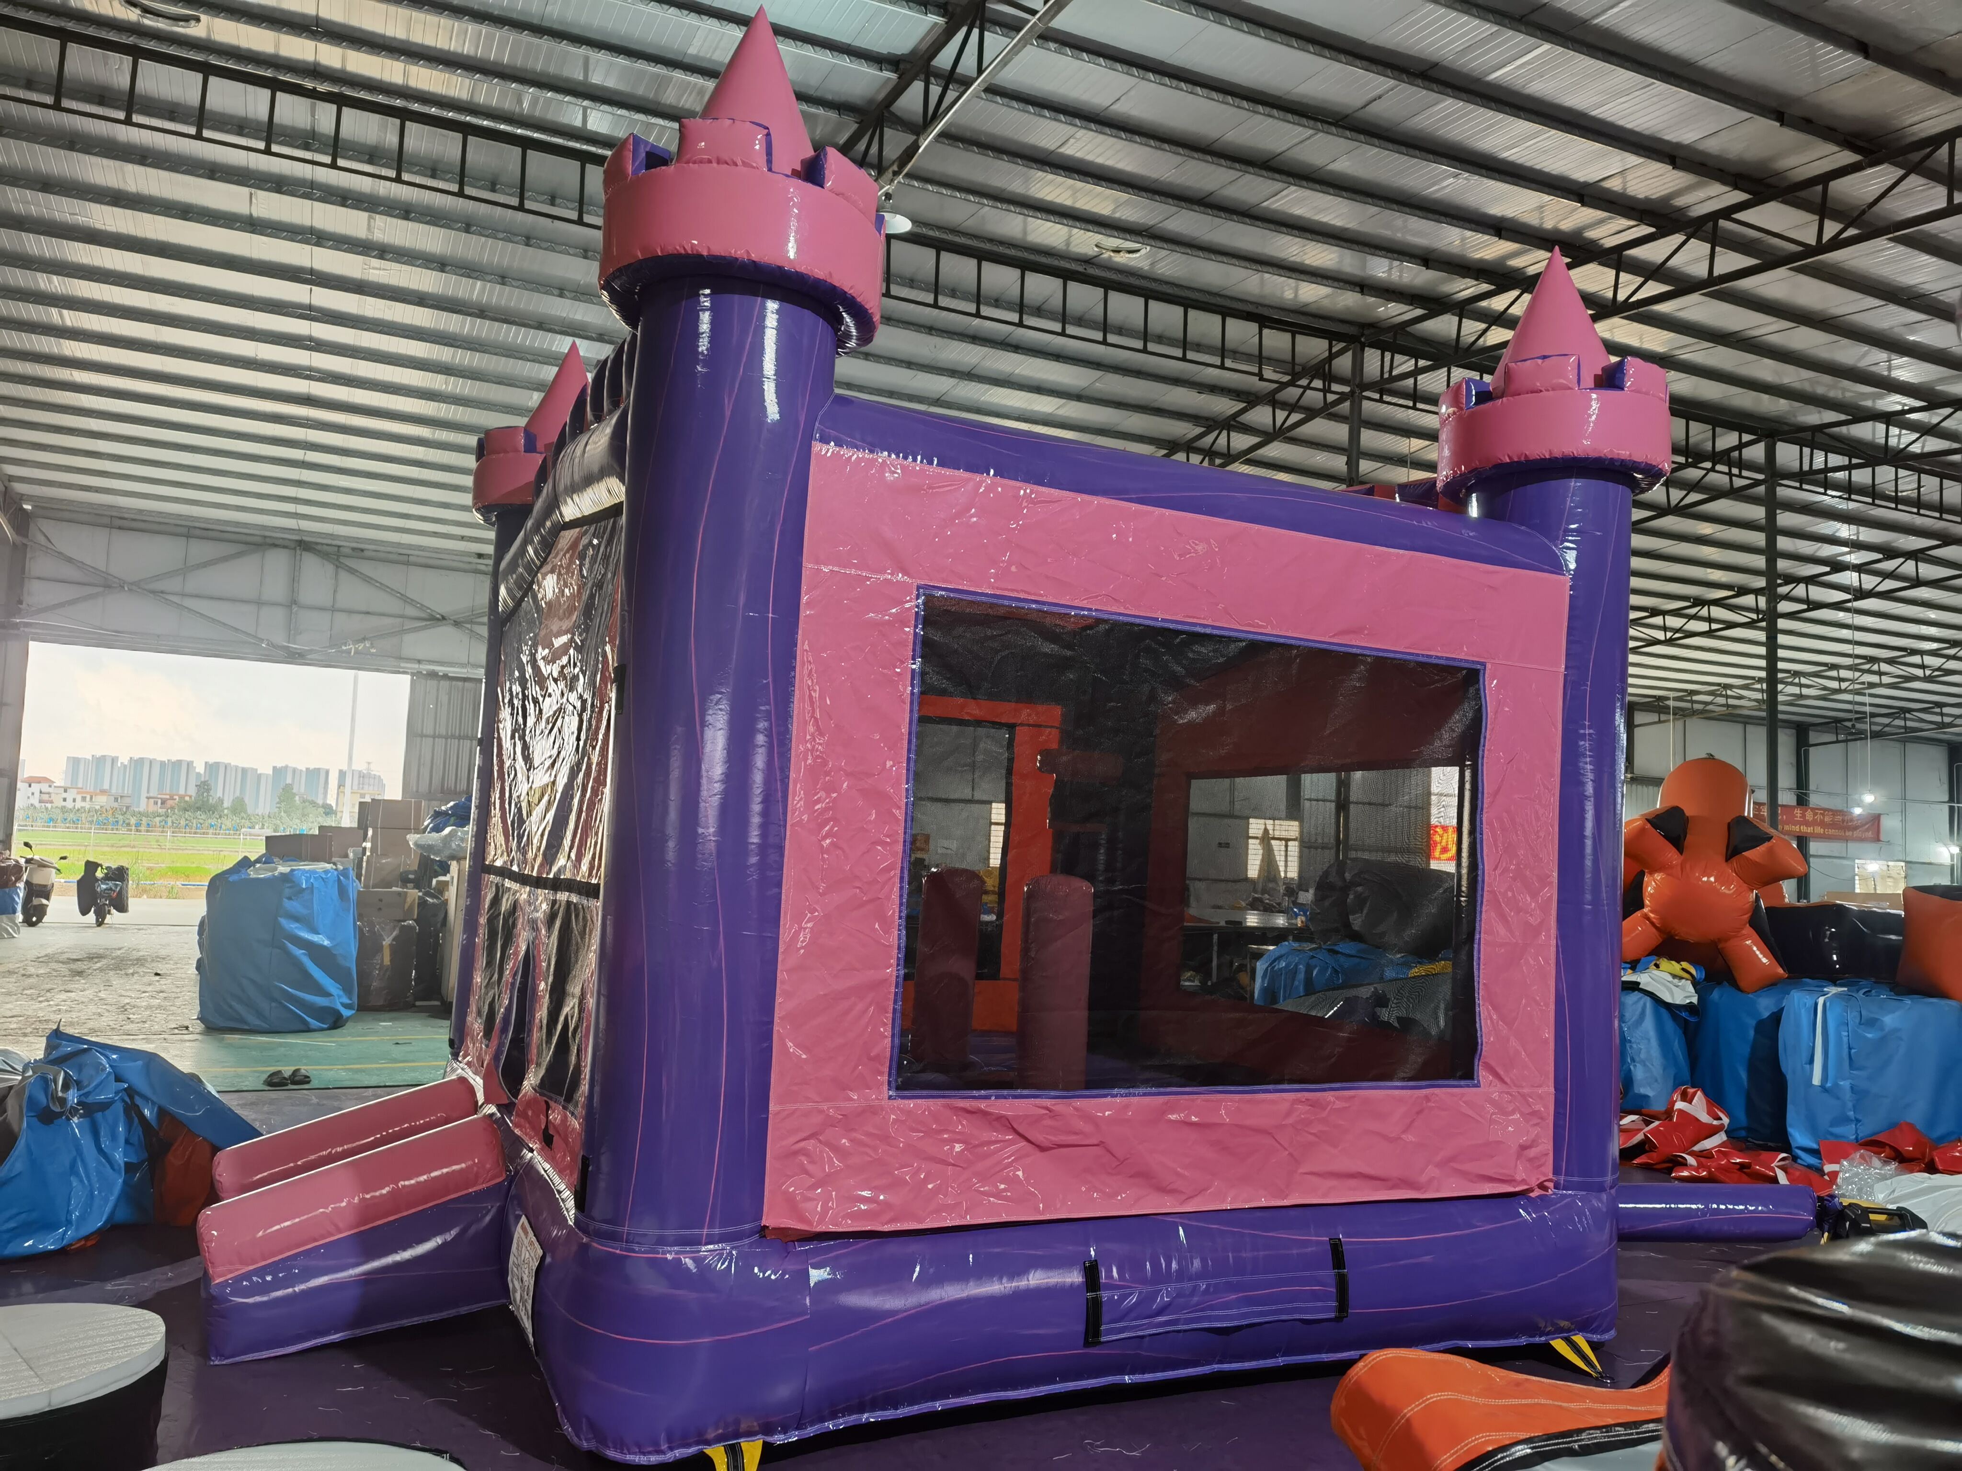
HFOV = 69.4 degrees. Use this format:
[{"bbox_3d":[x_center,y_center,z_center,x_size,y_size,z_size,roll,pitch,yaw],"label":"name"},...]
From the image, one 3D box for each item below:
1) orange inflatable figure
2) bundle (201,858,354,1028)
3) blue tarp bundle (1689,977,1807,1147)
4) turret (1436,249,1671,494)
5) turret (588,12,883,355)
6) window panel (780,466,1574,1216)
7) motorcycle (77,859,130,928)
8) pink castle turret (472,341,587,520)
[{"bbox_3d":[4.866,0.930,9.500,1.350,1.550,1.000,0,-5,27],"label":"orange inflatable figure"},{"bbox_3d":[-5.863,1.760,11.932,1.200,1.300,1.150,4,-5,-26],"label":"bundle"},{"bbox_3d":[5.110,2.111,9.273,0.950,0.970,1.000,0,-5,28],"label":"blue tarp bundle"},{"bbox_3d":[2.326,-1.471,5.731,0.860,1.010,0.860,5,-6,-23],"label":"turret"},{"bbox_3d":[-0.712,-1.787,4.408,0.860,1.010,0.860,5,-6,-23],"label":"turret"},{"bbox_3d":[0.806,0.402,4.695,2.980,2.280,0.100,5,-6,-23],"label":"window panel"},{"bbox_3d":[-13.805,2.455,22.279,0.750,1.030,1.700,5,-6,-33],"label":"motorcycle"},{"bbox_3d":[-2.233,-1.578,7.501,0.860,1.010,0.860,5,-6,-23],"label":"pink castle turret"}]

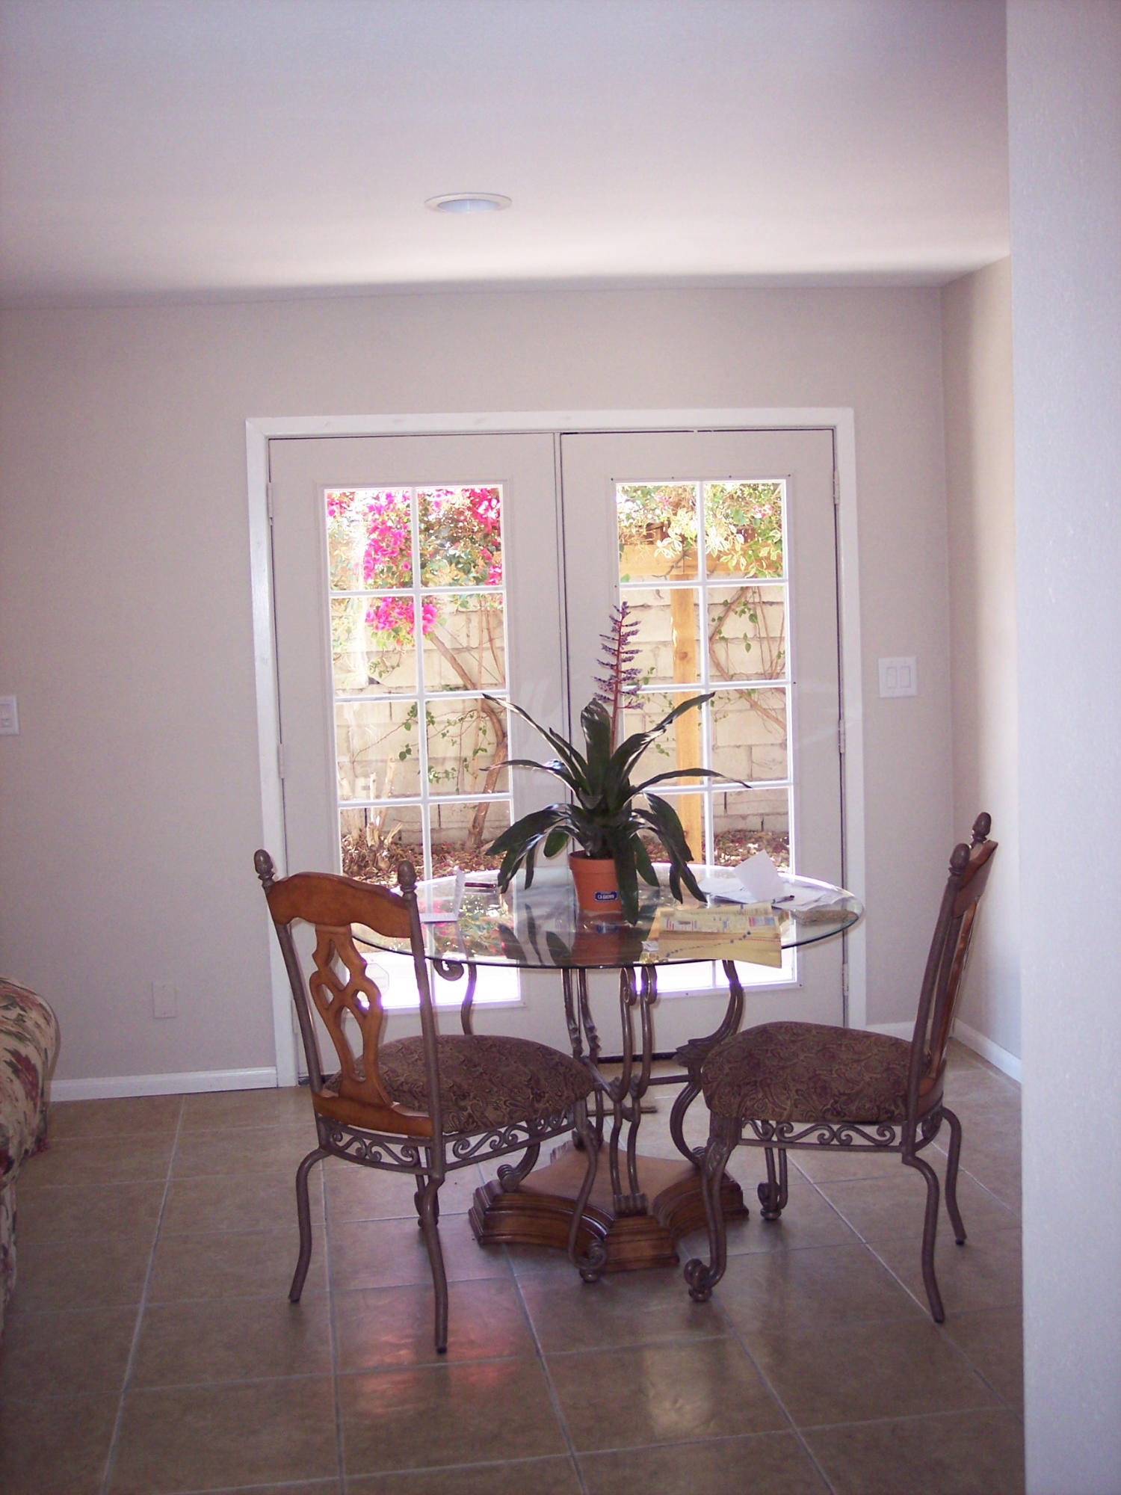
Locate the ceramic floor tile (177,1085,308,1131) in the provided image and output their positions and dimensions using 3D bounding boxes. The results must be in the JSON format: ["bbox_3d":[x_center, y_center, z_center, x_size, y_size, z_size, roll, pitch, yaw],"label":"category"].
[{"bbox_3d":[-0.930,1.105,5.135,0.406,0.010,0.406,-2,5,-9],"label":"ceramic floor tile"}]

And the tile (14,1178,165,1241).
[{"bbox_3d":[-1.213,1.188,4.262,0.406,0.010,0.406,-2,5,-9],"label":"tile"}]

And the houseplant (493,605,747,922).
[{"bbox_3d":[0.140,0.024,4.018,0.648,0.727,0.580,-2,5,-9],"label":"houseplant"}]

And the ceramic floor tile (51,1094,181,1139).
[{"bbox_3d":[-1.337,1.122,5.074,0.406,0.010,0.406,-2,5,-9],"label":"ceramic floor tile"}]

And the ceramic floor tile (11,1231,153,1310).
[{"bbox_3d":[-1.150,1.221,3.859,0.406,0.010,0.406,-2,5,-9],"label":"ceramic floor tile"}]

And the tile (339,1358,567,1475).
[{"bbox_3d":[-0.211,1.257,3.175,0.406,0.010,0.406,-2,5,-9],"label":"tile"}]

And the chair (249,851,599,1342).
[{"bbox_3d":[-0.297,0.698,3.694,0.530,1.015,0.585,2,6,35],"label":"chair"}]

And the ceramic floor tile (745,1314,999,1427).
[{"bbox_3d":[0.603,1.220,3.289,0.406,0.010,0.406,-2,5,-9],"label":"ceramic floor tile"}]

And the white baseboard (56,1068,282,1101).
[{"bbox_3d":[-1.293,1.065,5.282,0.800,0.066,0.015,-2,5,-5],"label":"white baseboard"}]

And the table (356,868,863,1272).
[{"bbox_3d":[0.096,0.772,4.107,1.300,0.771,1.300,-2,5,-9],"label":"table"}]

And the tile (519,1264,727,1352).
[{"bbox_3d":[0.132,1.206,3.642,0.406,0.010,0.406,-2,5,-9],"label":"tile"}]

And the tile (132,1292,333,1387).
[{"bbox_3d":[-0.680,1.239,3.517,0.406,0.010,0.406,-2,5,-9],"label":"tile"}]

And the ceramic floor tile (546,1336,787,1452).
[{"bbox_3d":[0.196,1.237,3.228,0.406,0.010,0.406,-2,5,-9],"label":"ceramic floor tile"}]

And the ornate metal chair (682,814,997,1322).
[{"bbox_3d":[0.638,0.672,3.735,0.630,1.003,0.540,0,5,22],"label":"ornate metal chair"}]

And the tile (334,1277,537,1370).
[{"bbox_3d":[-0.274,1.222,3.579,0.406,0.010,0.406,-2,5,-9],"label":"tile"}]

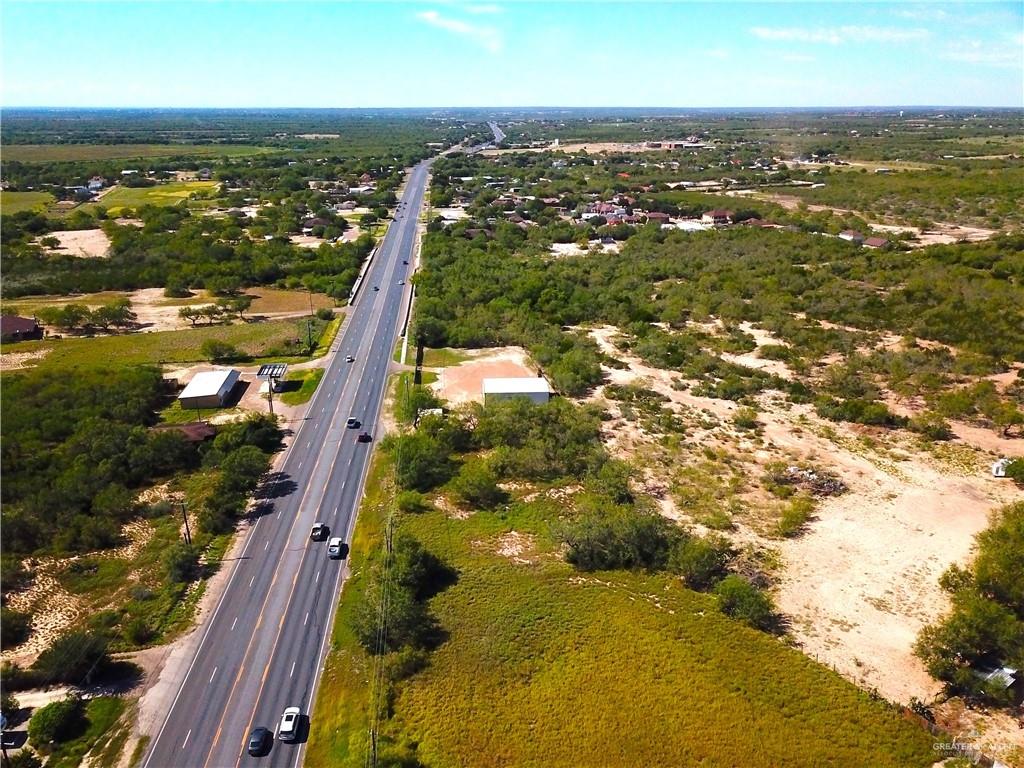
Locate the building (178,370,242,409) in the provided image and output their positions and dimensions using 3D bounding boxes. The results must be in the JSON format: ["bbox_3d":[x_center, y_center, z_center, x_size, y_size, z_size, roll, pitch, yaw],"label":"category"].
[{"bbox_3d":[-86.760,1.150,222.700,12.900,4.300,21.810,-3,20,-7],"label":"building"}]

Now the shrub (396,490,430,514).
[{"bbox_3d":[-20.600,24.700,160.600,6.400,3.800,6.000,-2,20,-7],"label":"shrub"}]

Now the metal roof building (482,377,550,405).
[{"bbox_3d":[1.110,2.670,222.500,18.200,5.500,12.700,-2,20,-4],"label":"metal roof building"}]

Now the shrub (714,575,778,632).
[{"bbox_3d":[37.500,35.000,124.900,8.700,6.800,8.500,6,20,16],"label":"shrub"}]

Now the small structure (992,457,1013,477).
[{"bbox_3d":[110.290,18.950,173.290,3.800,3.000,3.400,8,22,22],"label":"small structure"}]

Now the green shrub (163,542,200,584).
[{"bbox_3d":[-58.500,31.600,136.000,6.500,6.400,6.400,-8,21,-22],"label":"green shrub"}]

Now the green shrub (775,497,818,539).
[{"bbox_3d":[56.120,26.320,151.700,6.800,3.500,7.500,0,20,0],"label":"green shrub"}]

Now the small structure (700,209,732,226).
[{"bbox_3d":[147.020,-118.290,547.580,16.500,8.300,13.000,-7,21,-19],"label":"small structure"}]

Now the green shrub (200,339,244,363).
[{"bbox_3d":[-97.050,-10.860,256.060,13.000,5.500,11.000,0,20,0],"label":"green shrub"}]

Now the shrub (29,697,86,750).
[{"bbox_3d":[-58.960,43.780,99.120,6.400,4.000,6.100,0,20,0],"label":"shrub"}]

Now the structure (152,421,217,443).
[{"bbox_3d":[-82.800,12.930,194.450,14.800,4.300,11.000,-2,20,-4],"label":"structure"}]

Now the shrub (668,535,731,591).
[{"bbox_3d":[32.330,31.300,134.040,9.600,5.600,9.000,0,20,0],"label":"shrub"}]

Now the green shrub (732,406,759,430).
[{"bbox_3d":[61.800,9.100,203.200,6.400,5.300,6.400,6,20,16],"label":"green shrub"}]

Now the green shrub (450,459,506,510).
[{"bbox_3d":[-7.900,20.900,162.300,10.000,8.800,9.500,-1,20,-3],"label":"green shrub"}]

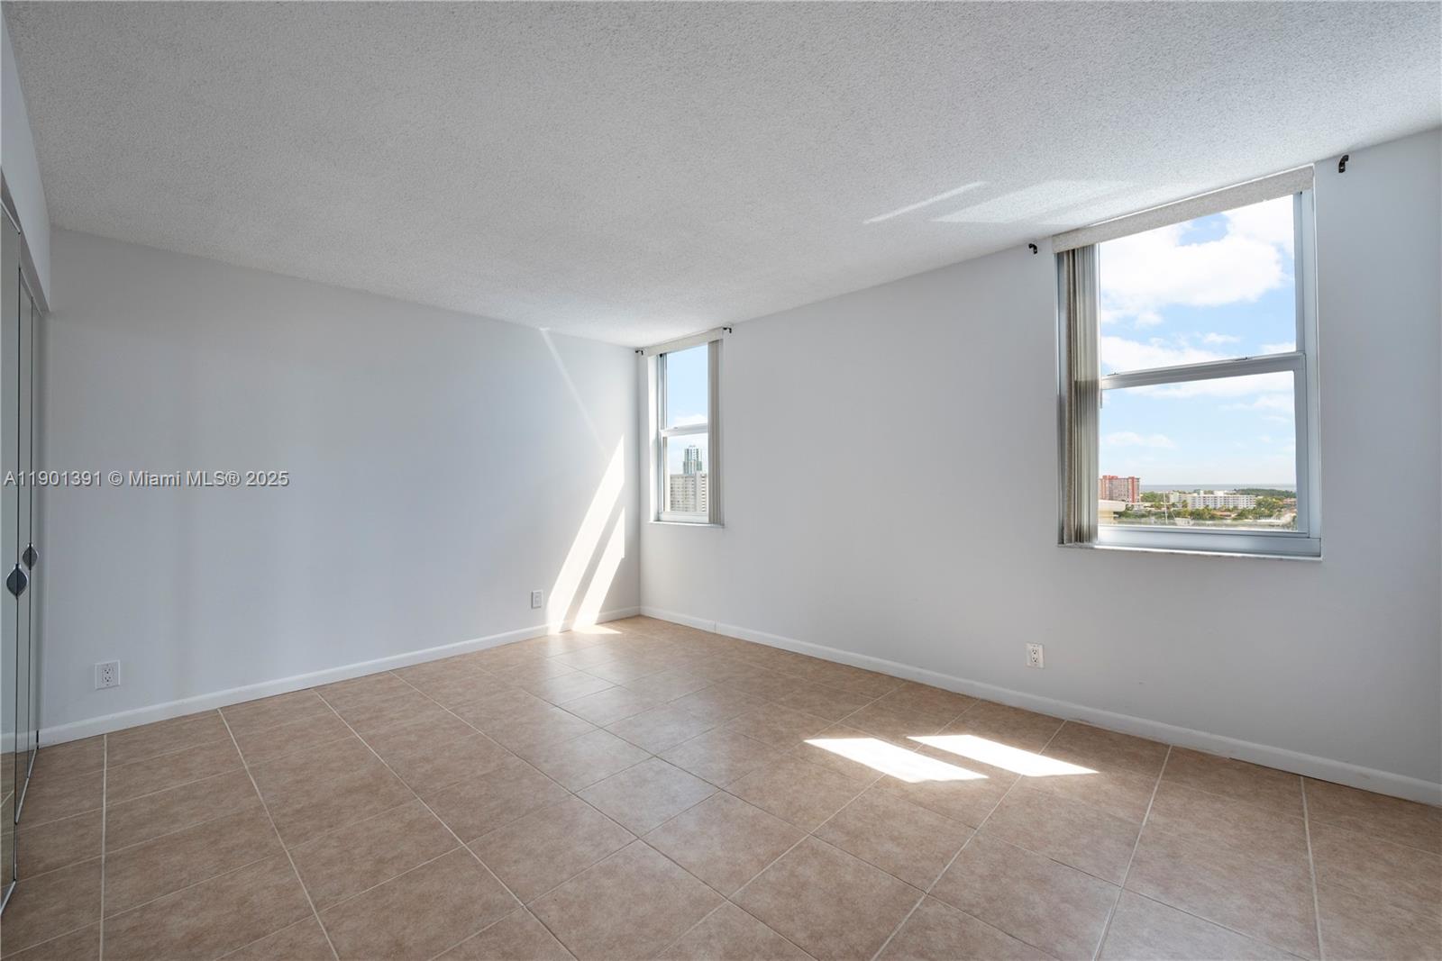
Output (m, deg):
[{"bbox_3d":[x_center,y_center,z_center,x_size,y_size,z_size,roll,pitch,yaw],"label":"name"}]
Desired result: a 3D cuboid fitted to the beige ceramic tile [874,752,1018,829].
[{"bbox_3d":[0.874,1.208,2.219,0.405,0.010,0.405,-1,0,43],"label":"beige ceramic tile"}]

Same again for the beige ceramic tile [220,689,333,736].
[{"bbox_3d":[-2.321,1.232,2.949,0.400,0.010,0.400,-1,-1,43],"label":"beige ceramic tile"}]

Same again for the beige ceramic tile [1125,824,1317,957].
[{"bbox_3d":[1.453,1.181,1.635,0.402,0.010,0.402,-1,-1,43],"label":"beige ceramic tile"}]

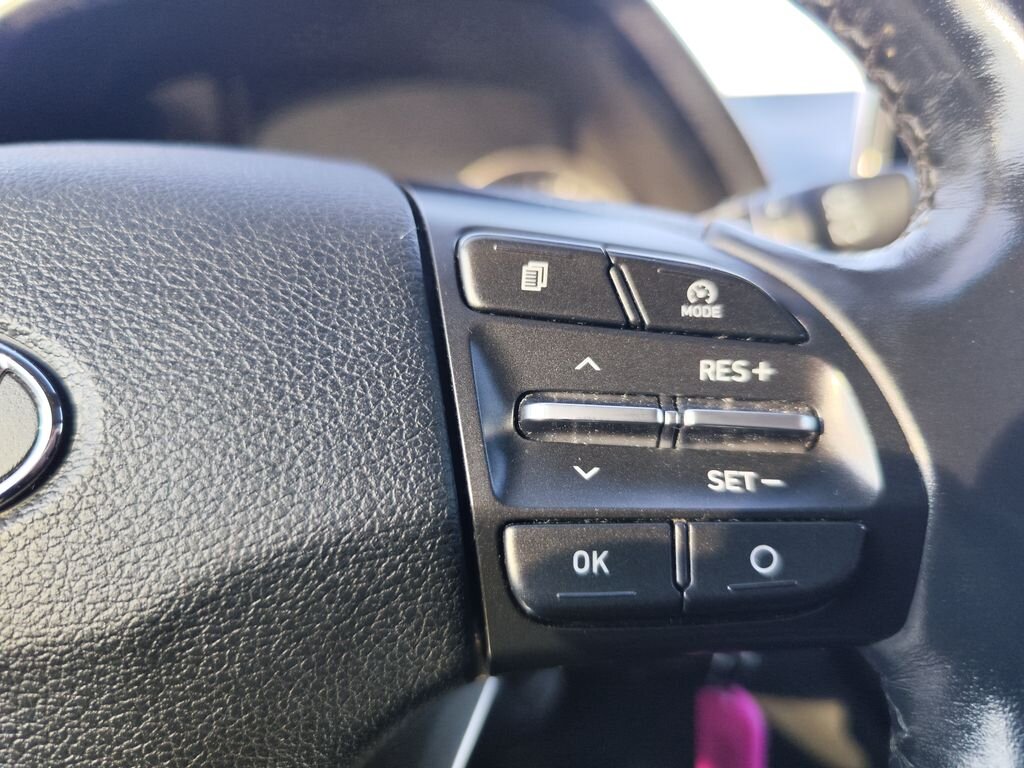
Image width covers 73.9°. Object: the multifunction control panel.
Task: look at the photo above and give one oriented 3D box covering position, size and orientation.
[{"bbox_3d":[0.025,0.007,0.109,0.079,0.072,0.022,2,-5,-6],"label":"multifunction control panel"}]

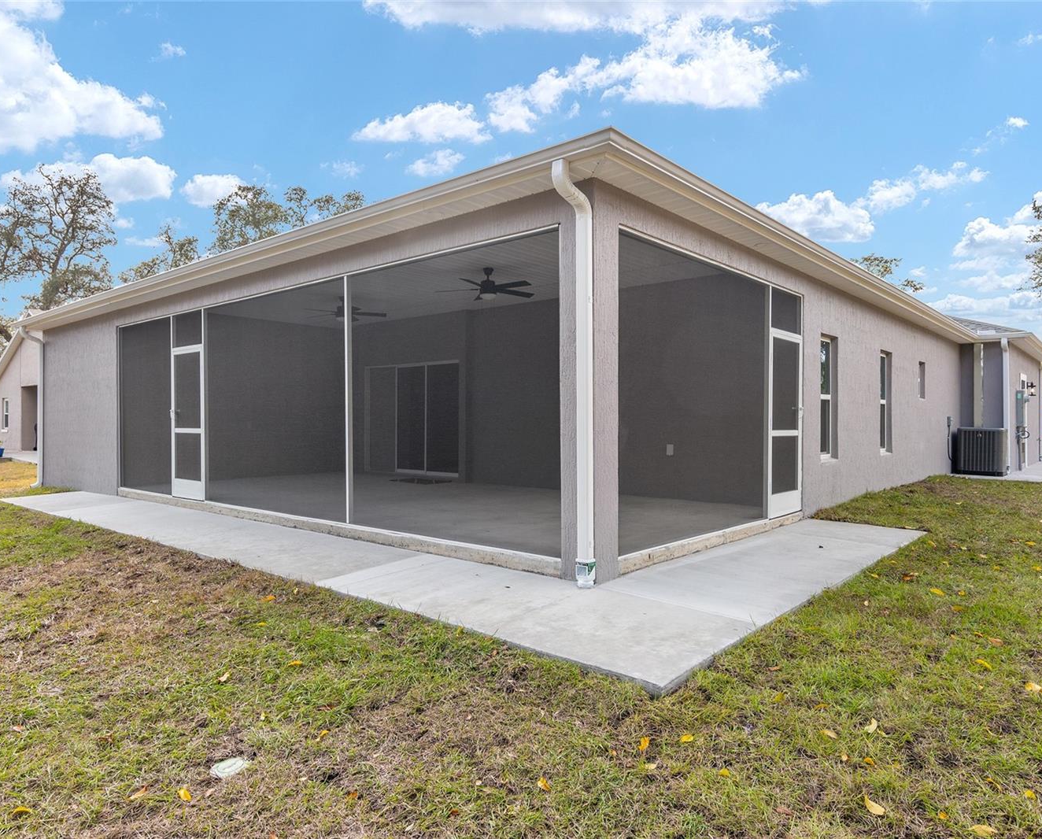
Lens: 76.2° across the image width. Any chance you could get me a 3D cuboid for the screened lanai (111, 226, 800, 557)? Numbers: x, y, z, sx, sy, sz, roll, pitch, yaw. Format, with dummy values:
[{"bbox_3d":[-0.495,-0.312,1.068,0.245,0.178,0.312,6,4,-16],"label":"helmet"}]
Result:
[{"bbox_3d":[-1.540,-0.172,9.374,9.100,2.700,4.250,0,0,40],"label":"screened lanai"}]

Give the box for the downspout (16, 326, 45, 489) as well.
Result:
[{"bbox_3d":[-9.477,-0.233,12.835,0.110,3.120,0.420,0,0,40],"label":"downspout"}]

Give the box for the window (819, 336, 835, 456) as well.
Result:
[{"bbox_3d":[3.928,-0.281,8.635,0.100,1.600,0.680,0,0,42],"label":"window"}]

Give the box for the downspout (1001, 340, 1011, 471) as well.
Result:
[{"bbox_3d":[10.403,-0.282,14.242,0.110,2.920,0.380,0,0,40],"label":"downspout"}]

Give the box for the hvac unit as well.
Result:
[{"bbox_3d":[9.821,0.676,14.144,0.820,0.980,0.820,0,0,40],"label":"hvac unit"}]

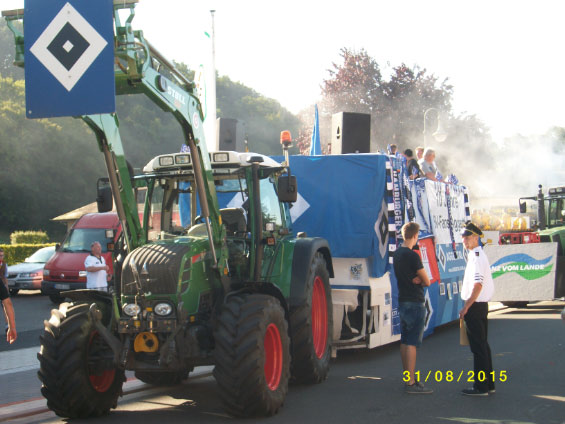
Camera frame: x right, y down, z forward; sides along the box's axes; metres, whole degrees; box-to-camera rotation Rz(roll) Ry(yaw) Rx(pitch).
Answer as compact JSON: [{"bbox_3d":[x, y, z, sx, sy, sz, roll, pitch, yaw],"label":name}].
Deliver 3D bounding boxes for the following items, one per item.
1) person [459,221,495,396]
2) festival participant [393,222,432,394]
[{"bbox_3d":[2.070,1.017,10.600,0.400,1.820,0.500,-1,-2,-18],"label":"person"},{"bbox_3d":[1.378,1.017,10.600,0.380,1.810,0.480,0,-2,-35],"label":"festival participant"}]

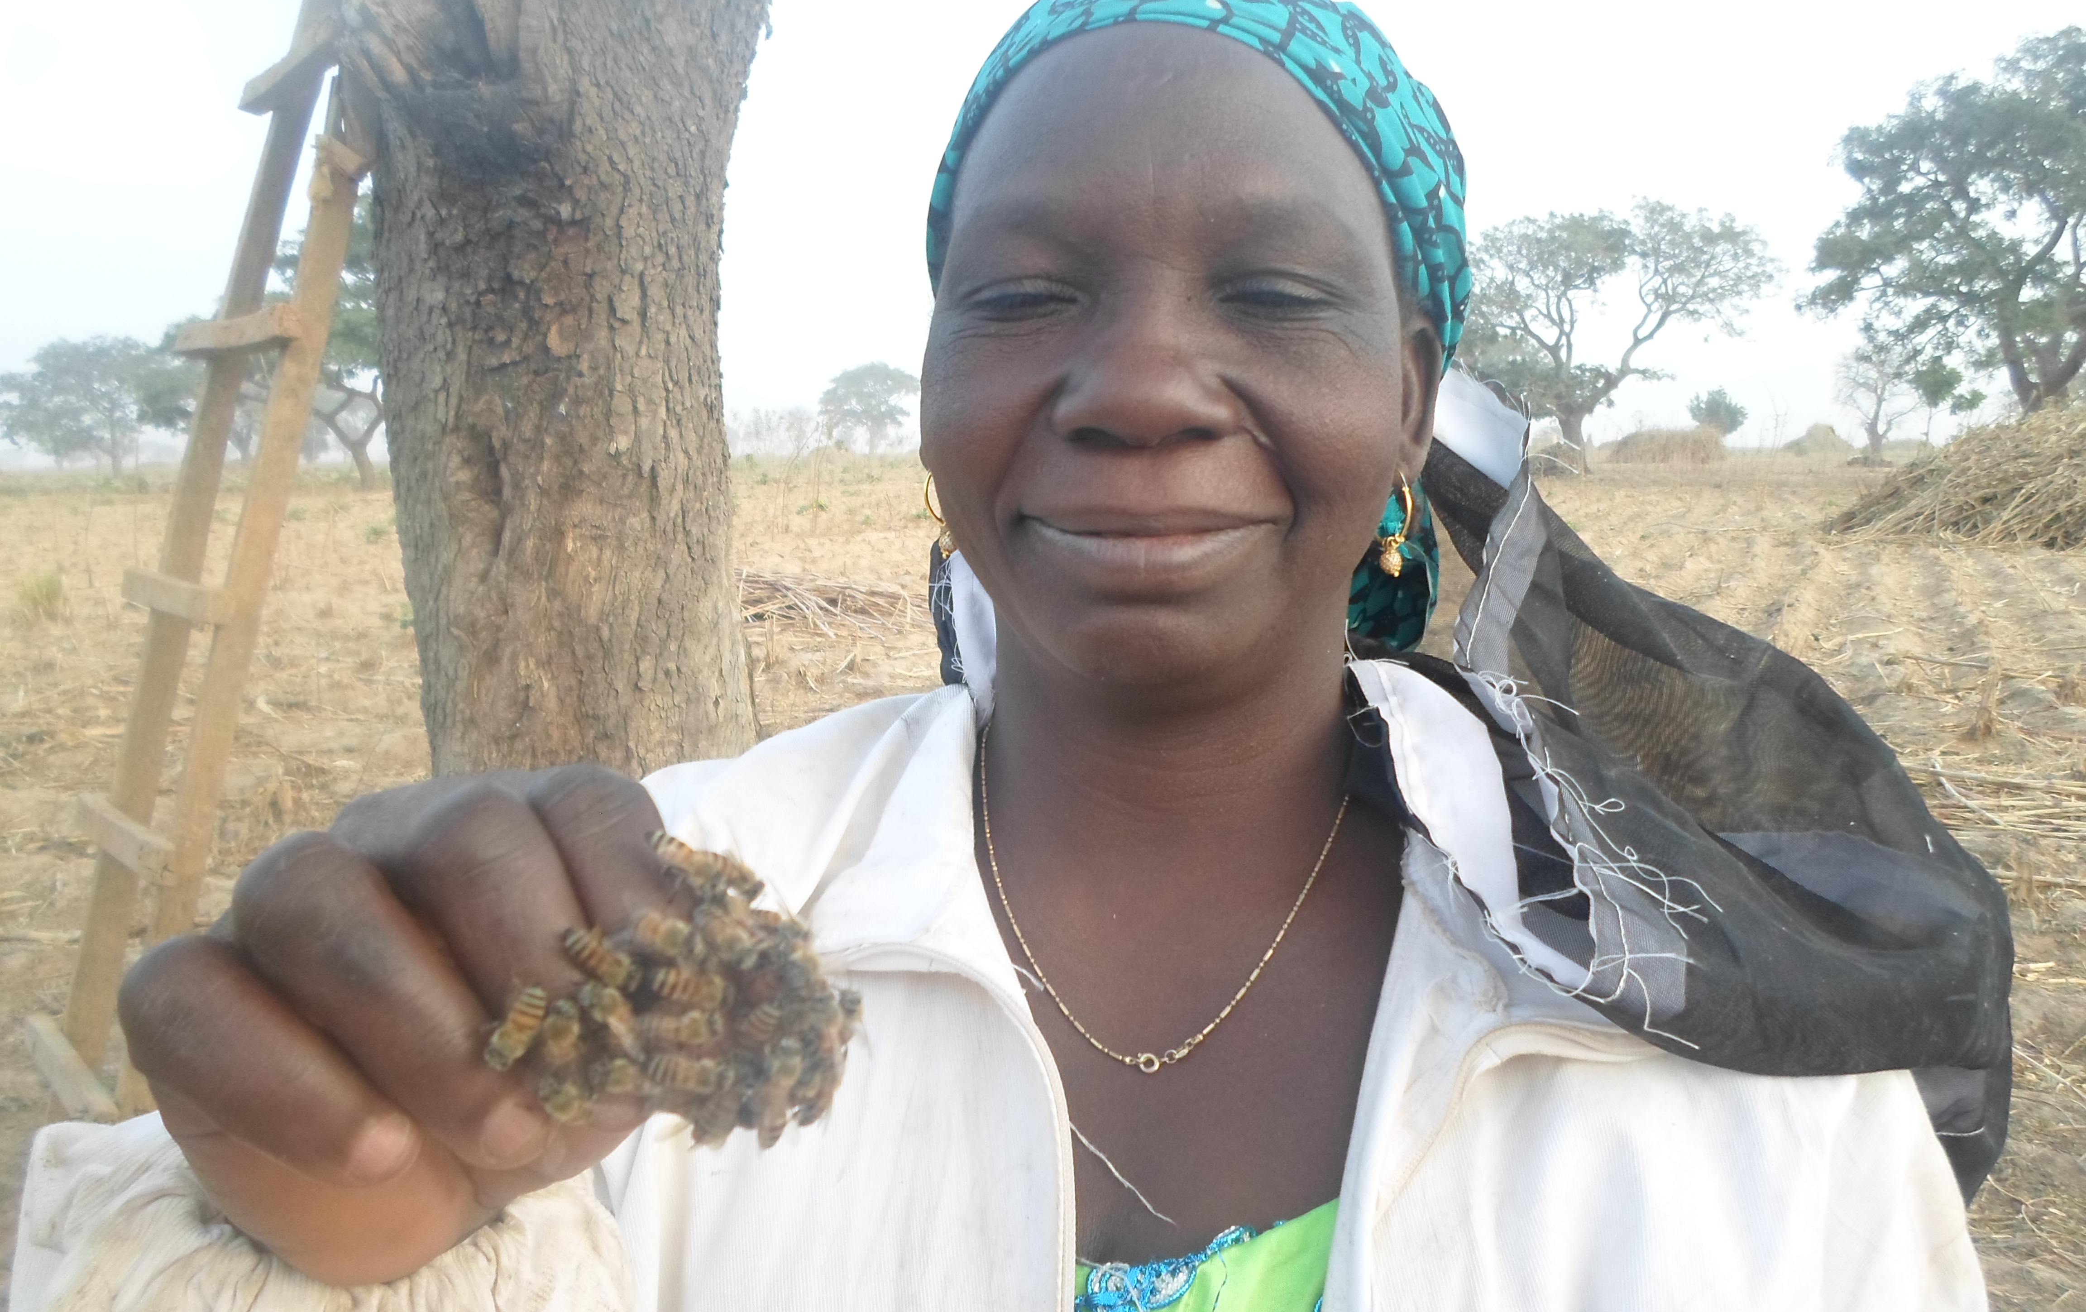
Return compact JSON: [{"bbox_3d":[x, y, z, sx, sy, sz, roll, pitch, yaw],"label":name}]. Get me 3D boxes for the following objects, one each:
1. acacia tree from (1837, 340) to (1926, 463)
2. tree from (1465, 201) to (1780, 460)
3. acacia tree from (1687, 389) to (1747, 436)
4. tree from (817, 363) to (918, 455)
[{"bbox_3d":[43.371,-13.163,78.000,4.641,6.328,4.409,0,8,0],"label":"acacia tree"},{"bbox_3d":[23.307,-13.246,62.000,14.085,11.000,13.099,0,8,0],"label":"tree"},{"bbox_3d":[37.575,-12.994,84.000,3.453,3.726,3.280,0,8,0],"label":"acacia tree"},{"bbox_3d":[-15.626,-22.125,135.000,9.201,8.470,8.741,0,8,0],"label":"tree"}]

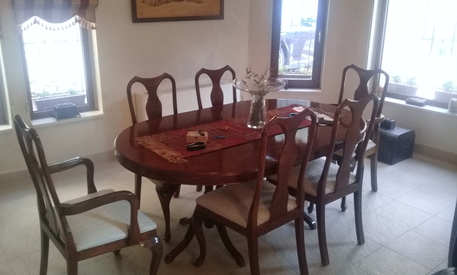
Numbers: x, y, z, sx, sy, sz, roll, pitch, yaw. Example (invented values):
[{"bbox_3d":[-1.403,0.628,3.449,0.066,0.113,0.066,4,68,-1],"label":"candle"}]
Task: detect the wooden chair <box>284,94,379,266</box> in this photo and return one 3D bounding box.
[{"bbox_3d":[0.597,0.203,2.652,0.510,1.037,0.550,-14,23,-36],"label":"wooden chair"}]

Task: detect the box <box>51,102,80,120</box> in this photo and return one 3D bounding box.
[{"bbox_3d":[-1.485,-0.239,3.715,0.170,0.124,0.120,-13,23,-34],"label":"box"}]

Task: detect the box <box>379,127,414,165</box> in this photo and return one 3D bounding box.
[{"bbox_3d":[1.652,0.048,4.266,0.360,0.310,0.380,-13,23,-35],"label":"box"}]

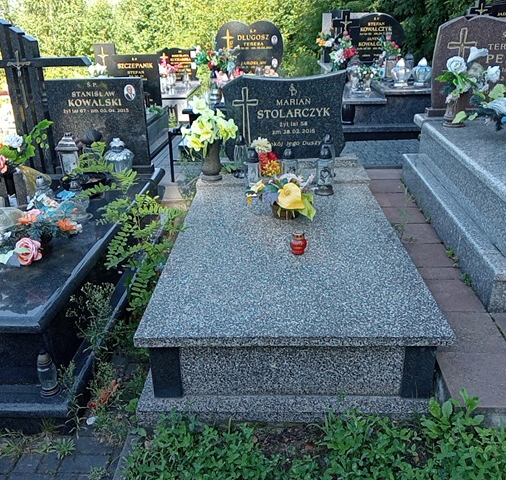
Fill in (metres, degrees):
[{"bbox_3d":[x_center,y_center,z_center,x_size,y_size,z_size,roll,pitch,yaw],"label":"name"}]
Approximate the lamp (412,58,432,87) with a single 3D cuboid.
[{"bbox_3d":[1.873,-1.859,5.719,0.217,0.295,0.217,-1,24,3],"label":"lamp"}]

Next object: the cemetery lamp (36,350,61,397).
[{"bbox_3d":[-0.824,0.523,2.065,0.083,0.185,0.083,0,25,5],"label":"cemetery lamp"}]

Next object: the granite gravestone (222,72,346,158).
[{"bbox_3d":[0.216,-0.852,3.570,0.828,0.584,0.091,-1,24,1],"label":"granite gravestone"}]

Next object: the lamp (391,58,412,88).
[{"bbox_3d":[1.691,-1.887,5.847,0.211,0.287,0.211,0,24,3],"label":"lamp"}]

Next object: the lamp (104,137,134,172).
[{"bbox_3d":[-0.909,-0.554,3.527,0.200,0.274,0.200,-1,24,2],"label":"lamp"}]

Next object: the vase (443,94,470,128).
[{"bbox_3d":[1.549,-0.985,3.950,0.154,0.235,0.154,0,24,4],"label":"vase"}]

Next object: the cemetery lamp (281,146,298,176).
[{"bbox_3d":[0.262,-0.534,3.582,0.100,0.233,0.100,0,24,3],"label":"cemetery lamp"}]

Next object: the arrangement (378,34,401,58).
[{"bbox_3d":[1.456,-2.065,5.523,0.251,0.257,0.228,-1,24,2],"label":"arrangement"}]

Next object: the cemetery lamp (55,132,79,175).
[{"bbox_3d":[-1.271,-0.594,3.550,0.146,0.280,0.146,0,25,5],"label":"cemetery lamp"}]

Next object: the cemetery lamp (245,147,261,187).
[{"bbox_3d":[0.004,-0.491,3.520,0.086,0.274,0.086,0,24,3],"label":"cemetery lamp"}]

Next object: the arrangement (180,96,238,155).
[{"bbox_3d":[-0.279,-0.722,3.325,0.353,0.370,0.308,-1,24,2],"label":"arrangement"}]

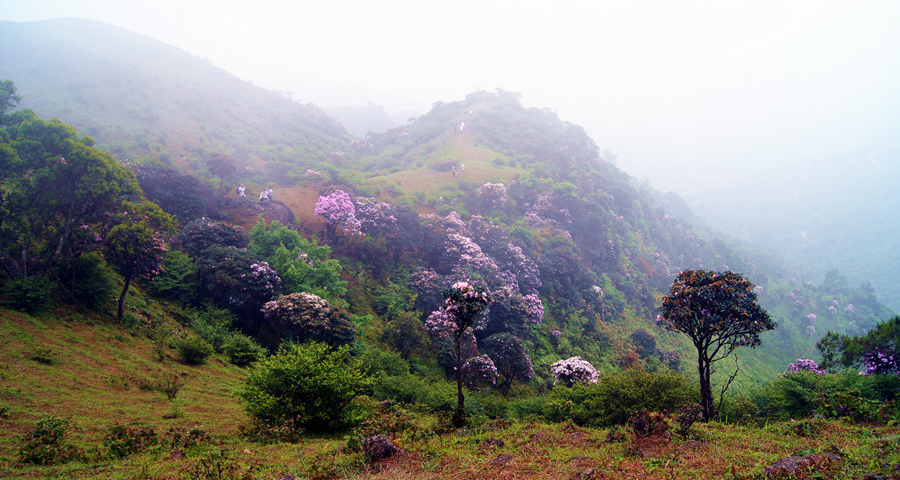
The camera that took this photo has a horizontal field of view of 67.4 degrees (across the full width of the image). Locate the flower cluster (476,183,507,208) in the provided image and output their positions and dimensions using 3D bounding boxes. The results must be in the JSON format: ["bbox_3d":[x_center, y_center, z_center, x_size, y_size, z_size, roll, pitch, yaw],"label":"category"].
[{"bbox_3d":[5.546,-5.938,88.000,4.176,3.393,3.550,0,4,0],"label":"flower cluster"}]

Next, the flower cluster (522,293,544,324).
[{"bbox_3d":[5.696,4.673,46.000,1.501,2.047,1.201,0,4,0],"label":"flower cluster"}]

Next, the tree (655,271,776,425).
[{"bbox_3d":[5.928,2.347,15.000,2.529,3.347,2.374,0,4,0],"label":"tree"}]

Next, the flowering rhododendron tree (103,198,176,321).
[{"bbox_3d":[-11.087,0.730,24.000,2.511,4.158,2.358,0,4,0],"label":"flowering rhododendron tree"}]

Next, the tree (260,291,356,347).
[{"bbox_3d":[-6.459,3.809,31.000,4.322,2.883,3.976,0,4,0],"label":"tree"}]

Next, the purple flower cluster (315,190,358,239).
[{"bbox_3d":[-11.783,-2.517,70.000,4.568,5.450,4.111,0,4,0],"label":"purple flower cluster"}]

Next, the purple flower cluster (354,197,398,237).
[{"bbox_3d":[-7.848,-2.296,72.000,4.698,4.485,3.993,0,4,0],"label":"purple flower cluster"}]

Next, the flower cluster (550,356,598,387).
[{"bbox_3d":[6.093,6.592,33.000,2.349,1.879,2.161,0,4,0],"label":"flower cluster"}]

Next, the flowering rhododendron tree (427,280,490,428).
[{"bbox_3d":[0.267,2.525,15.000,1.243,3.171,1.167,0,4,0],"label":"flowering rhododendron tree"}]

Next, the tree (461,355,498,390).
[{"bbox_3d":[1.628,7.074,36.000,1.922,1.815,1.634,0,4,0],"label":"tree"}]

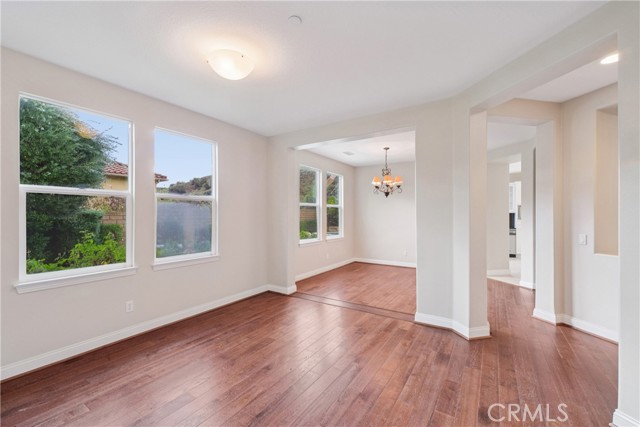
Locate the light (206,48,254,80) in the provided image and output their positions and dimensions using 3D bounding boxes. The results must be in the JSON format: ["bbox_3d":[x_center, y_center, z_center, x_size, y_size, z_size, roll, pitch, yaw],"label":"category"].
[{"bbox_3d":[-0.770,-1.275,2.320,0.395,0.142,0.395,0,0,0],"label":"light"}]

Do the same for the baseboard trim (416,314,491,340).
[{"bbox_3d":[1.532,1.320,3.126,0.810,0.130,0.220,0,0,34],"label":"baseboard trim"}]

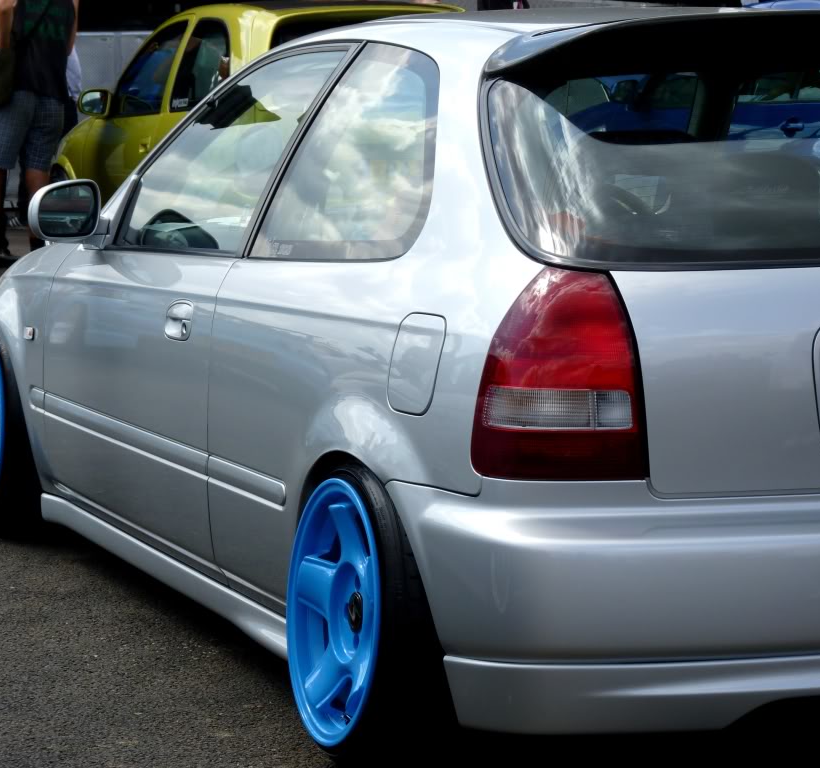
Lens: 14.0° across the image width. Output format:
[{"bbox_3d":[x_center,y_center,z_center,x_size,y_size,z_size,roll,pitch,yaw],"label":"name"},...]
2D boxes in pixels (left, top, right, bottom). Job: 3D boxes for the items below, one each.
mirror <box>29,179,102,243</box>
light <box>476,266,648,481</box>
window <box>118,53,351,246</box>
[{"bbox_3d":[-0.707,-0.352,6.768,0.152,0.129,0.110,-2,7,-20],"label":"mirror"},{"bbox_3d":[0.210,-0.013,4.824,0.247,0.302,0.161,-1,6,-10],"label":"light"},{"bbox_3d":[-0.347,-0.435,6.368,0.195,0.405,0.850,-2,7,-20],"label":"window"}]

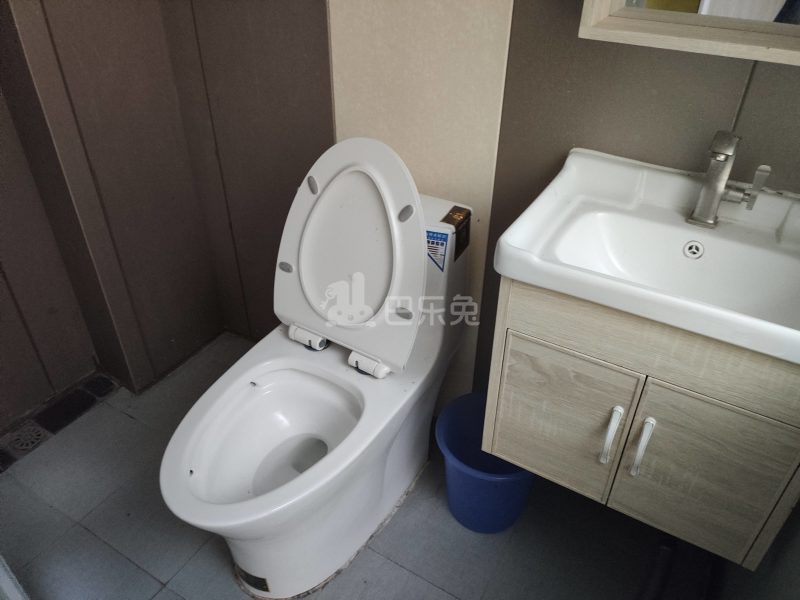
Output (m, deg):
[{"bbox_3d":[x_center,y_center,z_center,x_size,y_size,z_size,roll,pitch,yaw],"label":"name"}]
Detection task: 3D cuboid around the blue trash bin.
[{"bbox_3d":[0.212,0.398,1.431,0.266,0.238,0.266,0,35,0],"label":"blue trash bin"}]

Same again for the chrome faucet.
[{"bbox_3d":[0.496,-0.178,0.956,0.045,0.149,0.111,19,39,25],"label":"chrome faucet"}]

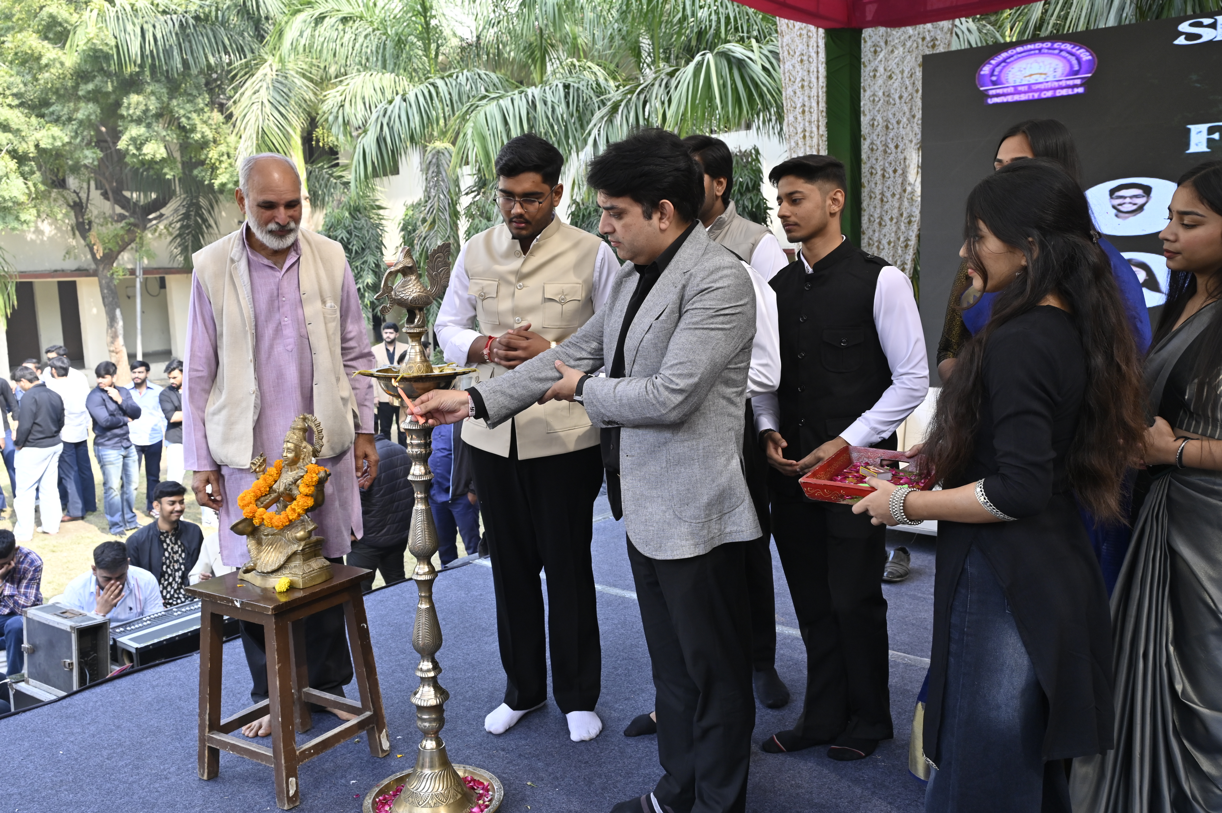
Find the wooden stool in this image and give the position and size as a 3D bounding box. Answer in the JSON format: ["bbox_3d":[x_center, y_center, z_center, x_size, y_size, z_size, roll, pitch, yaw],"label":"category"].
[{"bbox_3d":[-0.885,0.733,2.799,0.362,0.531,0.365,3,9,32],"label":"wooden stool"}]

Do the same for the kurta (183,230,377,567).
[{"bbox_3d":[-0.968,-0.038,2.970,0.540,0.980,0.330,-5,8,-25],"label":"kurta"}]

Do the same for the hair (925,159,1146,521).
[{"bbox_3d":[0.834,-0.138,2.000,0.380,0.690,0.320,1,8,23],"label":"hair"}]

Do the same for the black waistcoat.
[{"bbox_3d":[0.595,-0.109,2.740,0.250,0.670,0.400,-9,10,-43],"label":"black waistcoat"}]

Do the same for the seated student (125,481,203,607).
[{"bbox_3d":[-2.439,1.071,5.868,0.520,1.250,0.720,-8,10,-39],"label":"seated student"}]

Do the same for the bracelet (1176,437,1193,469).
[{"bbox_3d":[1.268,0.102,2.250,0.068,0.068,0.014,-8,18,-38],"label":"bracelet"}]

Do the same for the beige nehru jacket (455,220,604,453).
[{"bbox_3d":[-0.230,-0.205,2.900,0.430,0.670,0.280,0,8,15],"label":"beige nehru jacket"}]

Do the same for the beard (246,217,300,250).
[{"bbox_3d":[-0.926,-0.479,2.800,0.140,0.090,0.100,-7,23,-35],"label":"beard"}]

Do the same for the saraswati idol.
[{"bbox_3d":[-0.896,0.247,2.755,0.270,0.443,0.155,3,9,32],"label":"saraswati idol"}]

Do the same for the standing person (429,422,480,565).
[{"bbox_3d":[-1.096,0.662,7.100,0.500,1.700,0.320,-1,8,6],"label":"standing person"}]

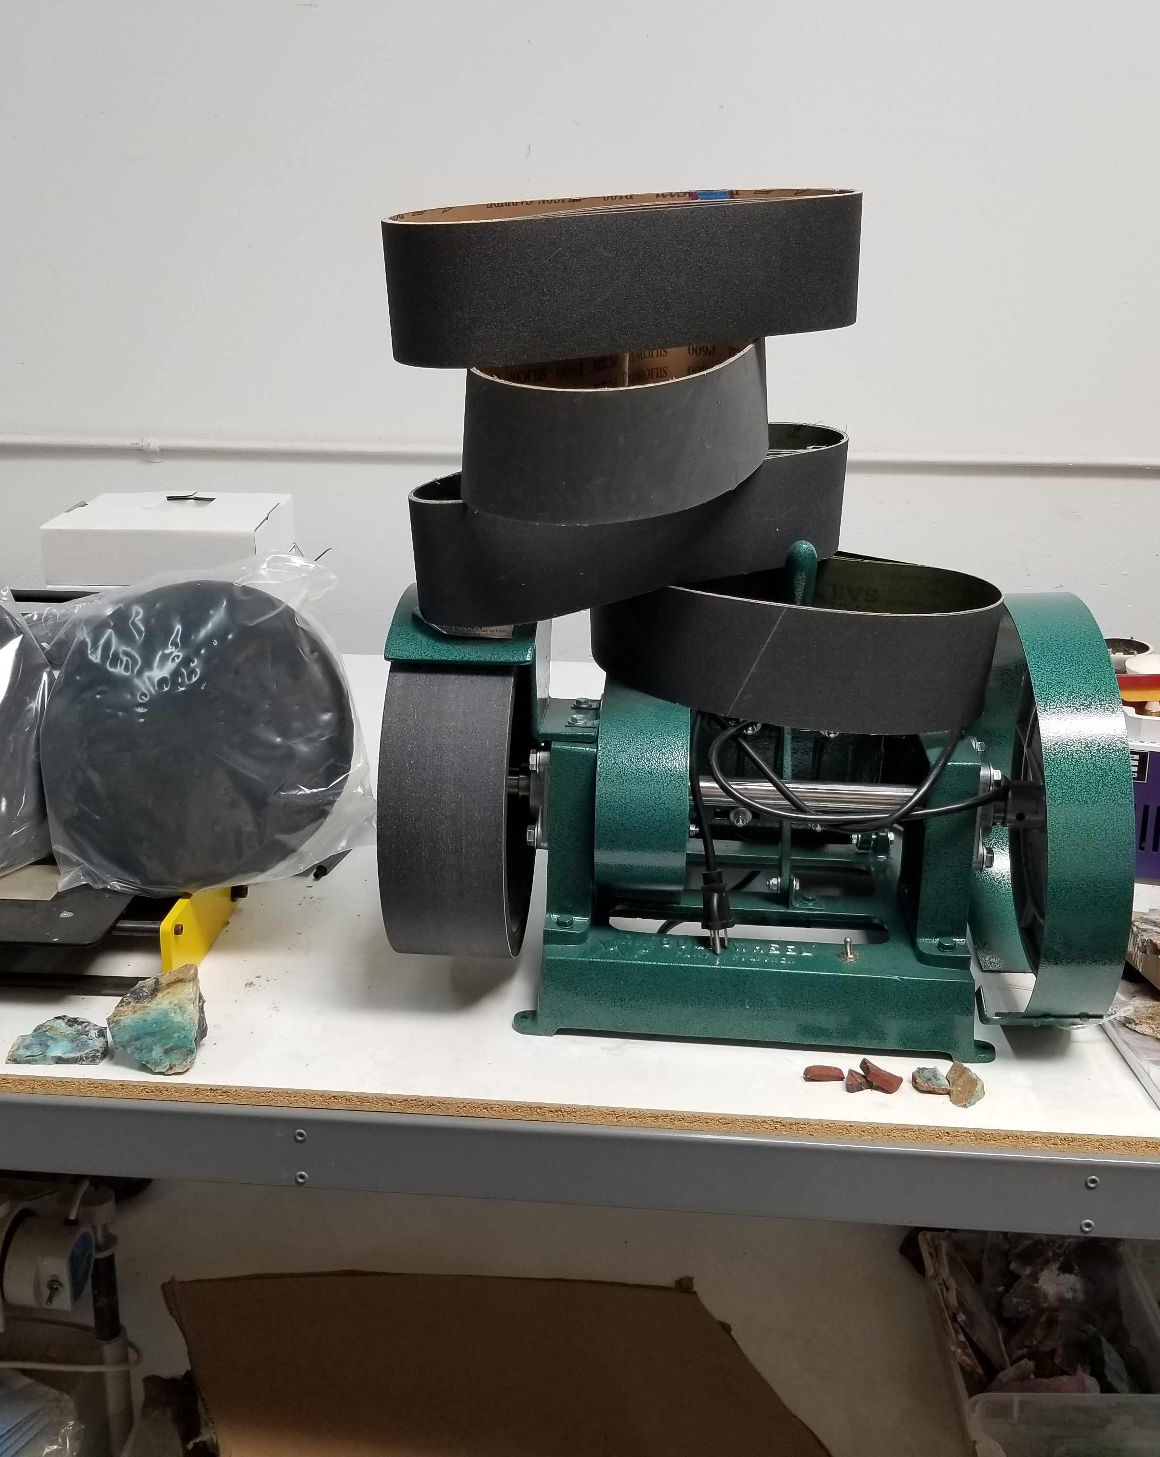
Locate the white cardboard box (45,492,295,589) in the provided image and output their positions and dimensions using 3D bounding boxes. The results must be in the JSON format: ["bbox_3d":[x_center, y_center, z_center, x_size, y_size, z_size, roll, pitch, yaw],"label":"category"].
[{"bbox_3d":[-0.505,-0.237,1.829,0.244,0.067,0.270,0,17,-2],"label":"white cardboard box"}]

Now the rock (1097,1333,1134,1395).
[{"bbox_3d":[0.540,0.641,1.470,0.034,0.040,0.058,1,17,3],"label":"rock"}]

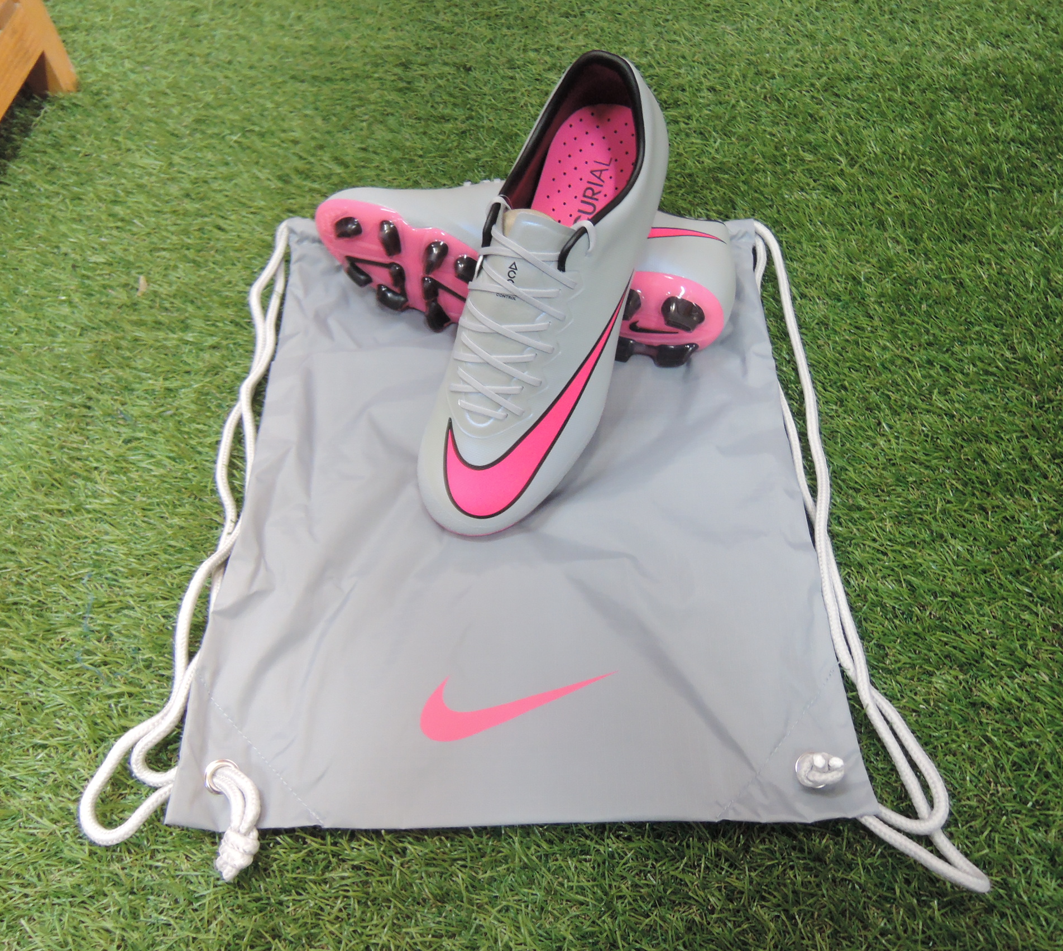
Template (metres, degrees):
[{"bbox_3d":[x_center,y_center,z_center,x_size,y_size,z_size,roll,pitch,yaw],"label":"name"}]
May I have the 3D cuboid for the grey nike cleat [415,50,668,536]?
[{"bbox_3d":[0.004,-0.097,0.500,0.097,0.103,0.282,18,85,17],"label":"grey nike cleat"}]

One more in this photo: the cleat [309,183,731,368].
[{"bbox_3d":[-0.005,-0.150,0.582,0.282,0.097,0.103,12,58,10],"label":"cleat"}]

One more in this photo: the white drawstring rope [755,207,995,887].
[{"bbox_3d":[0.174,0.002,0.540,0.087,0.022,0.460,0,58,0],"label":"white drawstring rope"}]

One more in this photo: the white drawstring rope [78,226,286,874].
[{"bbox_3d":[-0.184,0.000,0.541,0.093,0.022,0.458,0,58,0],"label":"white drawstring rope"}]

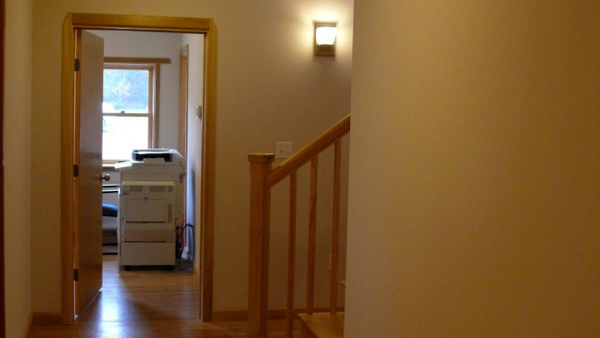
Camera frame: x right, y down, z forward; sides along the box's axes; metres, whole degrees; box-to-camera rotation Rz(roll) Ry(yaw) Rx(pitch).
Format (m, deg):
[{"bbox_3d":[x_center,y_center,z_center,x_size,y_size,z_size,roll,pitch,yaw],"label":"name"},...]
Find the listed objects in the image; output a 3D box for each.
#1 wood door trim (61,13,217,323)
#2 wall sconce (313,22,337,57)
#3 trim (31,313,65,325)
[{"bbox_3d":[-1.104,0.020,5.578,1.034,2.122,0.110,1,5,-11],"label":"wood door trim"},{"bbox_3d":[0.182,-0.908,5.664,0.167,0.243,0.110,1,5,-11],"label":"wall sconce"},{"bbox_3d":[-1.718,1.024,5.510,0.199,0.086,0.020,1,5,-11],"label":"trim"}]

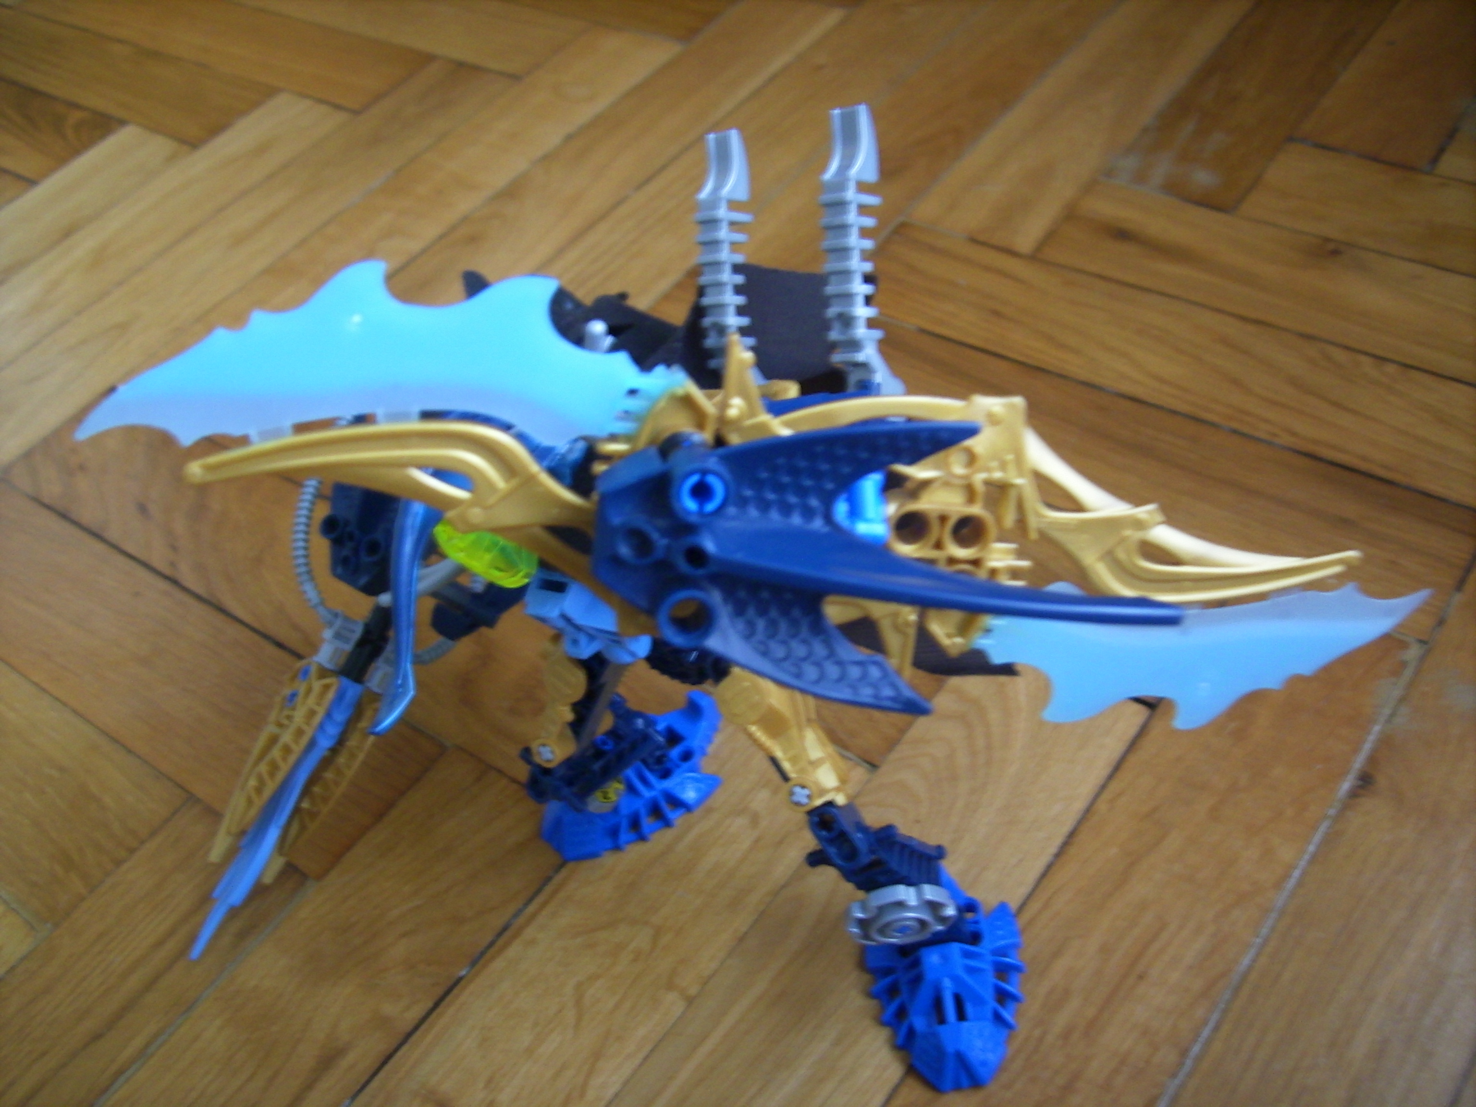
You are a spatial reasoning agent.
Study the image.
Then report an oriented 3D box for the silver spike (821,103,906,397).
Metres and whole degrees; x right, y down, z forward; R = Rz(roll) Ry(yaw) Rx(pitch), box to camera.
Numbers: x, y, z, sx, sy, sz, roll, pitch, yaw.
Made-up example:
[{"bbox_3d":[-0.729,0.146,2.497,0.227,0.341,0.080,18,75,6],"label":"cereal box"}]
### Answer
[{"bbox_3d":[0.022,-0.053,0.247,0.008,0.054,0.011,-3,0,38],"label":"silver spike"}]

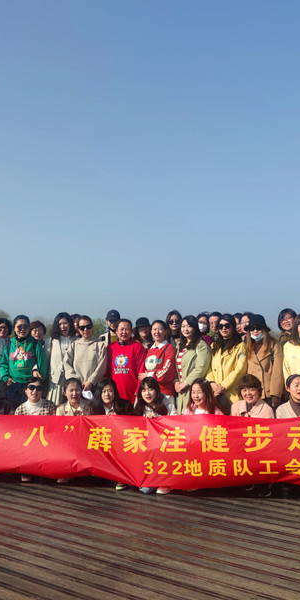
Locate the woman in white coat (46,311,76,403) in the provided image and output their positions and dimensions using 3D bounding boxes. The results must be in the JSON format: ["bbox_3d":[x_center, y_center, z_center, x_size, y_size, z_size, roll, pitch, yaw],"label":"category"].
[{"bbox_3d":[-0.939,0.985,5.899,0.460,1.687,0.300,1,-4,-12],"label":"woman in white coat"}]

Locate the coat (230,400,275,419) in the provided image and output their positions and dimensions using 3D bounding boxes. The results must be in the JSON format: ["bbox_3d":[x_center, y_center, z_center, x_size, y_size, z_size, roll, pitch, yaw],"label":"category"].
[{"bbox_3d":[0.970,1.217,5.250,0.440,0.560,0.380,-1,-4,8],"label":"coat"}]

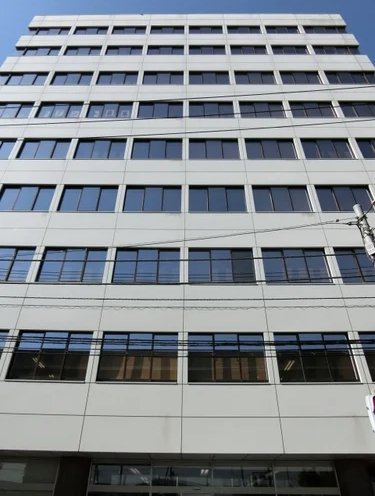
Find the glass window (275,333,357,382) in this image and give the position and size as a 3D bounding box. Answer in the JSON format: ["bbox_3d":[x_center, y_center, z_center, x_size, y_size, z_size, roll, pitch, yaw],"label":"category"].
[{"bbox_3d":[4.189,3.585,11.777,2.546,1.668,0.200,0,-38,0],"label":"glass window"}]

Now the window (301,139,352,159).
[{"bbox_3d":[6.900,-4.839,17.893,2.440,1.650,0.150,0,-38,0],"label":"window"}]

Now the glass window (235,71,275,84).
[{"bbox_3d":[4.268,-10.633,22.805,2.546,1.707,0.200,0,-38,0],"label":"glass window"}]

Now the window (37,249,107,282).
[{"bbox_3d":[-4.334,0.696,13.687,2.440,1.650,0.150,0,-38,0],"label":"window"}]

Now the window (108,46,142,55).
[{"bbox_3d":[-4.249,-13.286,24.418,2.440,1.650,0.150,0,-38,0],"label":"window"}]

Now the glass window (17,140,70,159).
[{"bbox_3d":[-7.501,-5.202,19.165,2.730,1.772,0.150,0,-38,0],"label":"glass window"}]

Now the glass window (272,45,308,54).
[{"bbox_3d":[6.951,-13.263,24.360,2.440,1.650,0.150,0,-38,0],"label":"glass window"}]

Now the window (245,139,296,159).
[{"bbox_3d":[4.432,-5.181,19.077,2.672,1.772,0.150,0,-38,0],"label":"window"}]

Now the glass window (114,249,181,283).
[{"bbox_3d":[-1.534,0.702,13.672,2.440,1.650,0.150,0,-38,0],"label":"glass window"}]

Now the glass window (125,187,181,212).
[{"bbox_3d":[-1.591,-2.257,16.857,2.633,1.779,0.150,0,-38,0],"label":"glass window"}]

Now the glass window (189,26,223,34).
[{"bbox_3d":[1.453,-16.804,28.064,2.618,1.671,0.150,0,-38,0],"label":"glass window"}]

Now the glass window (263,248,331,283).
[{"bbox_3d":[4.205,0.715,14.003,2.546,1.678,0.200,0,-38,0],"label":"glass window"}]

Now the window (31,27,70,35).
[{"bbox_3d":[-10.273,-16.368,27.344,2.892,1.480,0.200,0,-38,0],"label":"window"}]

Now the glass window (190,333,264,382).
[{"bbox_3d":[1.250,3.495,11.518,2.440,1.650,0.150,0,-38,0],"label":"glass window"}]

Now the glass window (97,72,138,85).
[{"bbox_3d":[-4.372,-10.637,22.862,2.546,1.707,0.200,0,-38,0],"label":"glass window"}]

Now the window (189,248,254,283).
[{"bbox_3d":[1.325,0.714,14.022,2.546,1.678,0.200,0,-38,0],"label":"window"}]

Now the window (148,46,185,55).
[{"bbox_3d":[-1.528,-14.132,26.020,2.633,1.673,0.150,0,-38,0],"label":"window"}]

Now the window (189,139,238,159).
[{"bbox_3d":[1.435,-5.186,19.099,2.639,1.772,0.150,0,-38,0],"label":"window"}]

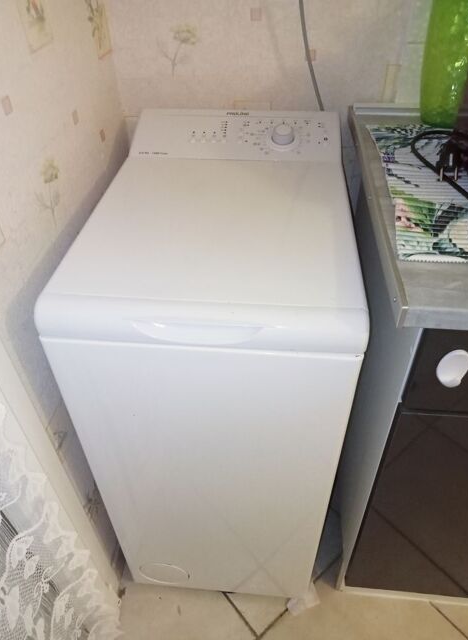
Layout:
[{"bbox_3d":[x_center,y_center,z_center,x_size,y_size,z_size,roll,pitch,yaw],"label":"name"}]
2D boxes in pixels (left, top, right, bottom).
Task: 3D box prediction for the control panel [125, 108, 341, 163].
[{"bbox_3d":[0.005,-0.358,0.994,0.398,0.045,0.134,3,61,5],"label":"control panel"}]

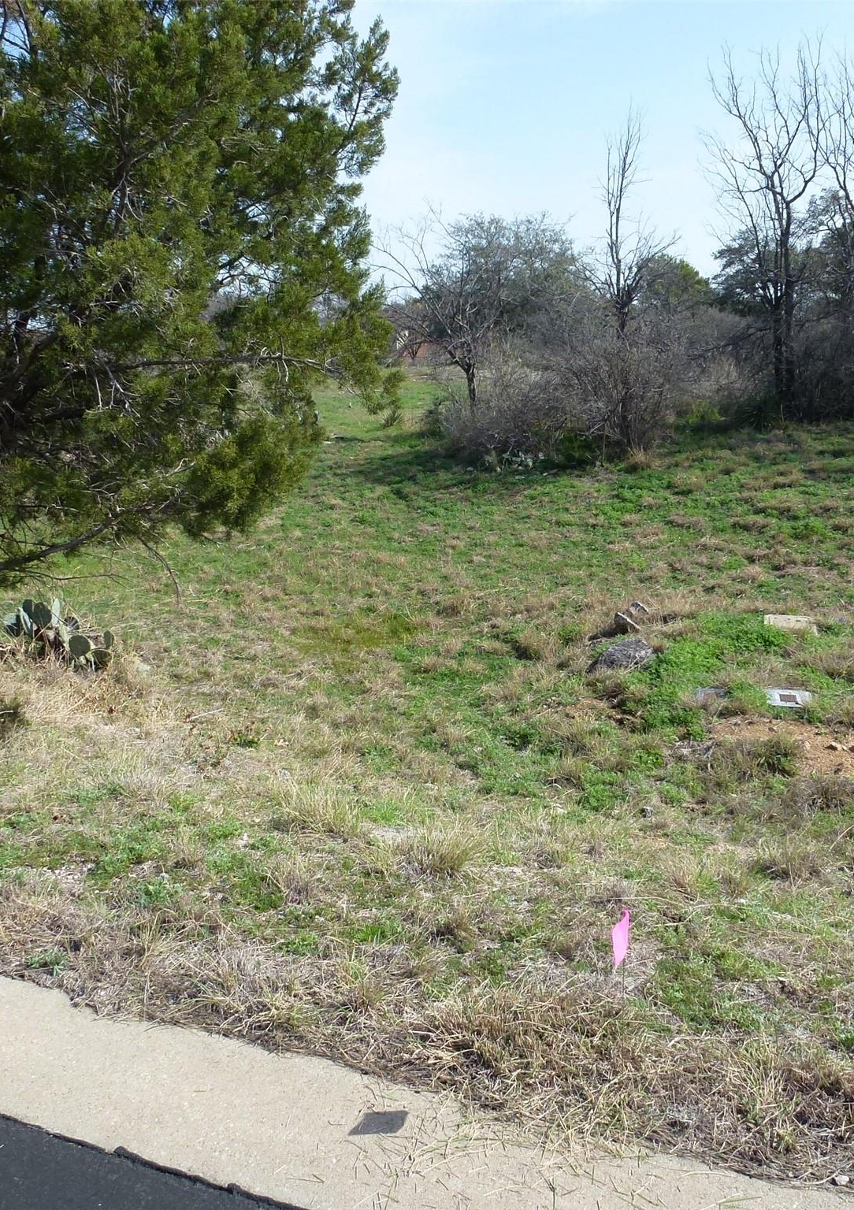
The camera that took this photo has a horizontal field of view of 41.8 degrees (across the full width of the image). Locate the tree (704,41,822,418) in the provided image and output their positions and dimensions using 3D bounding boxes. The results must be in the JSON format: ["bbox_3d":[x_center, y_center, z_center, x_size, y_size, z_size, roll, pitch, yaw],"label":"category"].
[{"bbox_3d":[6.883,-7.558,22.907,2.398,7.357,2.158,0,12,0],"label":"tree"}]

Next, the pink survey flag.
[{"bbox_3d":[0.474,0.821,2.743,0.049,0.170,0.025,0,12,0],"label":"pink survey flag"}]

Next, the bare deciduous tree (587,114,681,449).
[{"bbox_3d":[3.469,-5.342,18.789,1.586,5.421,1.586,0,12,0],"label":"bare deciduous tree"}]

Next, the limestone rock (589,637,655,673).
[{"bbox_3d":[1.171,0.298,6.724,0.394,0.169,0.315,0,12,0],"label":"limestone rock"}]

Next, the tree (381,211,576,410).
[{"bbox_3d":[1.162,-6.581,25.172,4.395,4.337,4.395,0,12,0],"label":"tree"}]

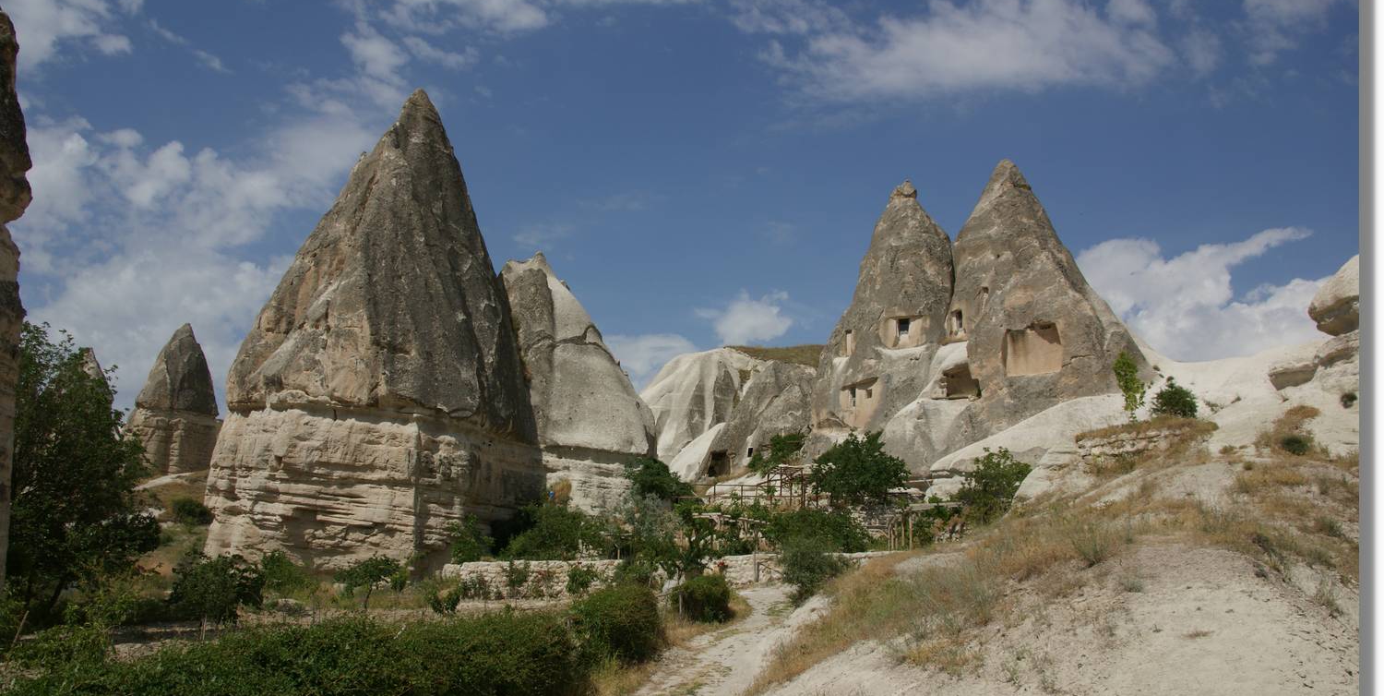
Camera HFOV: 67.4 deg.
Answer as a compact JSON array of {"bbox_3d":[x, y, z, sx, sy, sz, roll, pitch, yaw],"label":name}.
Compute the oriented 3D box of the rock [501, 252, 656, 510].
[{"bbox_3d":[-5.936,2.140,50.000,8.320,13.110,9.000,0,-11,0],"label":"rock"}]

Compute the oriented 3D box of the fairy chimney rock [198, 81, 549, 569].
[{"bbox_3d":[-12.200,-0.919,42.000,9.500,19.000,11.000,-2,-9,16],"label":"fairy chimney rock"}]

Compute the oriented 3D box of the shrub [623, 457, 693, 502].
[{"bbox_3d":[-1.608,6.205,49.000,3.170,2.090,2.780,0,-8,-2],"label":"shrub"}]

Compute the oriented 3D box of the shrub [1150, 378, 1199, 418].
[{"bbox_3d":[20.444,2.132,44.000,2.000,1.700,1.860,-4,-9,25],"label":"shrub"}]

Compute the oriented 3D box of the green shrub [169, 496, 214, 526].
[{"bbox_3d":[-23.635,7.686,49.000,2.030,1.480,1.880,4,-9,-26],"label":"green shrub"}]

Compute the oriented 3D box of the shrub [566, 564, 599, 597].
[{"bbox_3d":[-2.997,6.384,28.500,0.900,0.870,0.800,0,-11,0],"label":"shrub"}]

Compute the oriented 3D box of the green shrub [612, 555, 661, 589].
[{"bbox_3d":[-1.540,6.190,28.500,1.320,1.010,1.200,0,-11,0],"label":"green shrub"}]

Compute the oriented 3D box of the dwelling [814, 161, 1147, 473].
[{"bbox_3d":[17.660,-1.310,66.000,18.970,19.120,14.000,-2,-11,12],"label":"dwelling"}]

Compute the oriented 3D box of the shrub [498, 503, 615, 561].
[{"bbox_3d":[-4.668,6.467,36.000,4.000,2.170,2.800,0,-11,0],"label":"shrub"}]

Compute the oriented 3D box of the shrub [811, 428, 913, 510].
[{"bbox_3d":[9.558,6.887,59.000,5.600,4.430,5.200,-1,-8,9],"label":"shrub"}]

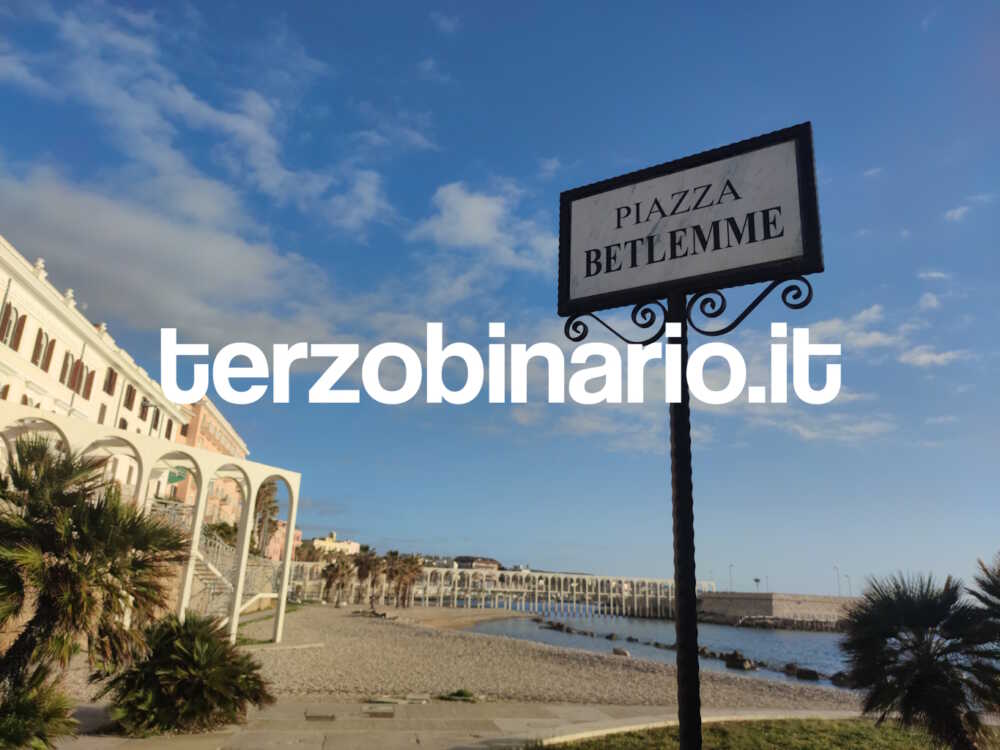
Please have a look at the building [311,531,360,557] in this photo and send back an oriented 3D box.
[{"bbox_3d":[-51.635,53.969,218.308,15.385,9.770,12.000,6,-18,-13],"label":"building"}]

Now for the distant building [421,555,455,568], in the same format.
[{"bbox_3d":[-24.361,73.079,270.255,13.235,6.016,11.000,4,-17,-5],"label":"distant building"}]

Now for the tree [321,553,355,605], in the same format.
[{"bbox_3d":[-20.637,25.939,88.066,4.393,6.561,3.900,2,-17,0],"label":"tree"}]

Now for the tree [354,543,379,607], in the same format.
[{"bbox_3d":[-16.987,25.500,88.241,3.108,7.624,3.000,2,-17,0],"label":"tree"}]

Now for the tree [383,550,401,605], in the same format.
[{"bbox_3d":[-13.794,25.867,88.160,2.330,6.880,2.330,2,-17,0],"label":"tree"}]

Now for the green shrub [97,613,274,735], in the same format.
[{"bbox_3d":[-3.646,3.431,8.059,1.920,1.250,1.850,2,-17,0],"label":"green shrub"}]

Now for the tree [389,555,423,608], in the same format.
[{"bbox_3d":[-11.269,24.626,82.678,3.970,6.180,3.970,4,-16,-6],"label":"tree"}]

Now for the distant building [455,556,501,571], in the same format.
[{"bbox_3d":[-8.763,74.018,270.128,17.908,6.386,13.000,4,-17,-5],"label":"distant building"}]

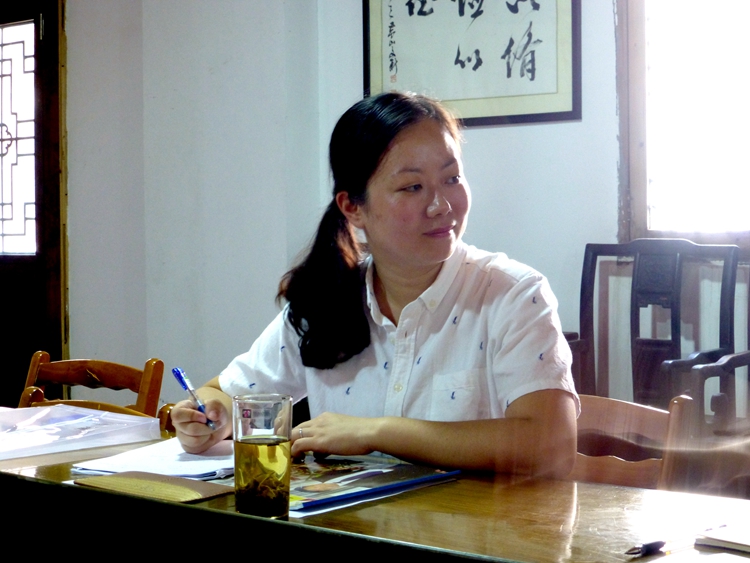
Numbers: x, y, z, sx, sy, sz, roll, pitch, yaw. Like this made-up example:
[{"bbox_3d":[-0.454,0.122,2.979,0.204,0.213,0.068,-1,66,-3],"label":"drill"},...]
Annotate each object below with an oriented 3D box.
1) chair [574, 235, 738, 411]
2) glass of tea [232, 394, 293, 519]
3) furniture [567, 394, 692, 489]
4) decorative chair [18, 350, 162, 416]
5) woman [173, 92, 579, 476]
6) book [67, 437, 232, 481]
[{"bbox_3d":[0.705,0.410,4.140,0.580,1.050,0.480,1,2,42],"label":"chair"},{"bbox_3d":[-0.124,0.194,1.580,0.067,0.129,0.067,-1,2,0],"label":"glass of tea"},{"bbox_3d":[0.215,0.591,2.335,0.430,0.810,0.480,1,2,42],"label":"furniture"},{"bbox_3d":[-0.790,0.578,3.100,0.430,0.800,0.480,1,2,42],"label":"decorative chair"},{"bbox_3d":[0.070,0.363,2.120,0.600,1.270,0.700,0,2,25],"label":"woman"},{"bbox_3d":[-0.250,0.240,1.981,0.208,0.014,0.285,0,2,21],"label":"book"}]

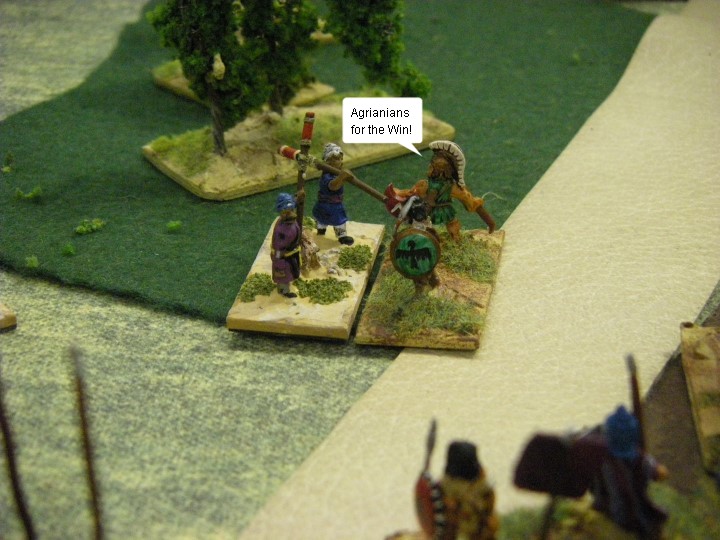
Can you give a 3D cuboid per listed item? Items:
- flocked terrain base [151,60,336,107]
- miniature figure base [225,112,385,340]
[{"bbox_3d":[-0.027,-0.043,0.370,0.026,0.005,0.035,-21,33,-35],"label":"flocked terrain base"},{"bbox_3d":[-0.009,-0.012,0.276,0.021,0.032,0.040,3,28,9],"label":"miniature figure base"}]

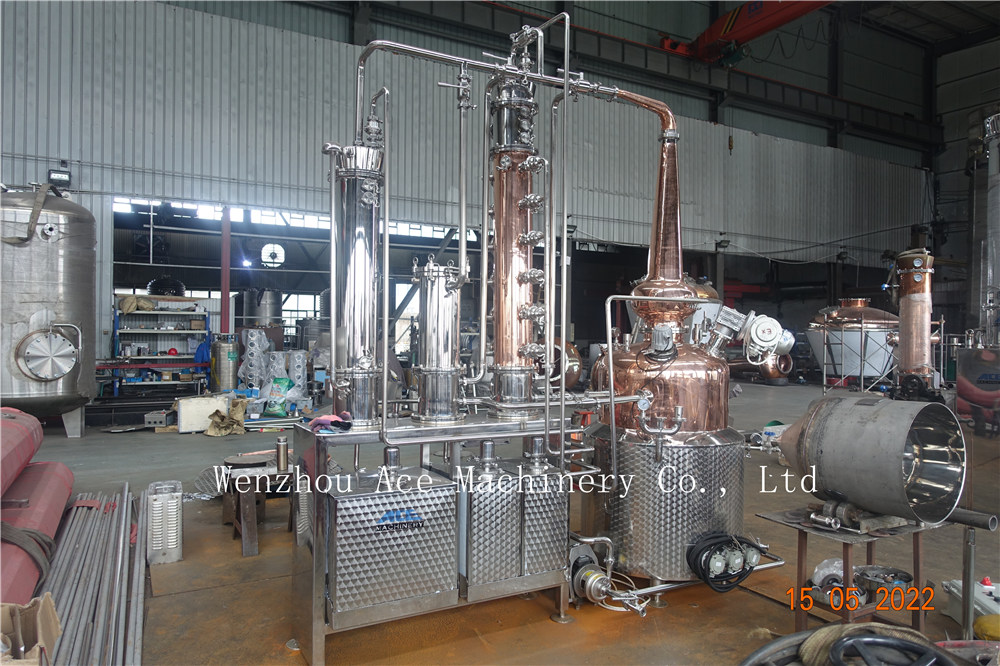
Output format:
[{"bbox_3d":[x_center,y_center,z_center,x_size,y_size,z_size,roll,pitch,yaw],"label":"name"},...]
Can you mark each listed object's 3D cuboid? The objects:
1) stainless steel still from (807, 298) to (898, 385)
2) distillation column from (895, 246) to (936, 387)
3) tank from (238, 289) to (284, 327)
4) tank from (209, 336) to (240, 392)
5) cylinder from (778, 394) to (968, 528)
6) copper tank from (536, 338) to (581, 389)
[{"bbox_3d":[10.821,0.274,20.293,3.000,2.650,3.000,0,0,34],"label":"stainless steel still"},{"bbox_3d":[6.610,-0.187,10.594,0.620,2.250,0.620,0,0,23],"label":"distillation column"},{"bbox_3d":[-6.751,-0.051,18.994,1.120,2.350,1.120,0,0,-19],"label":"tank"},{"bbox_3d":[-5.030,0.768,12.196,0.510,1.500,0.510,1,0,-37],"label":"tank"},{"bbox_3d":[1.860,0.630,3.530,0.580,0.580,0.820,0,-2,-31],"label":"cylinder"},{"bbox_3d":[1.314,0.733,15.500,1.200,1.200,1.120,0,-1,27],"label":"copper tank"}]

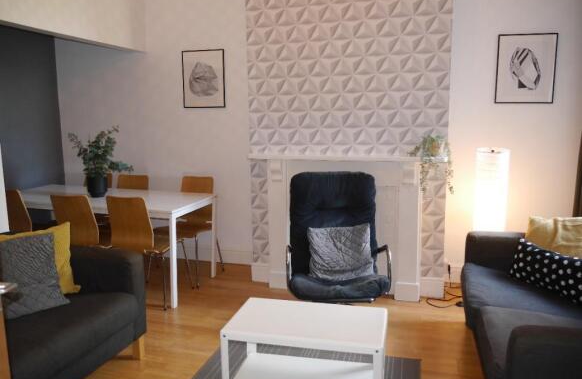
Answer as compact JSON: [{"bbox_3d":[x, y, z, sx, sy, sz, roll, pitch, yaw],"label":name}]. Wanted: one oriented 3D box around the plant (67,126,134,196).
[{"bbox_3d":[-1.571,-0.229,3.892,0.510,0.594,0.430,0,9,0],"label":"plant"}]

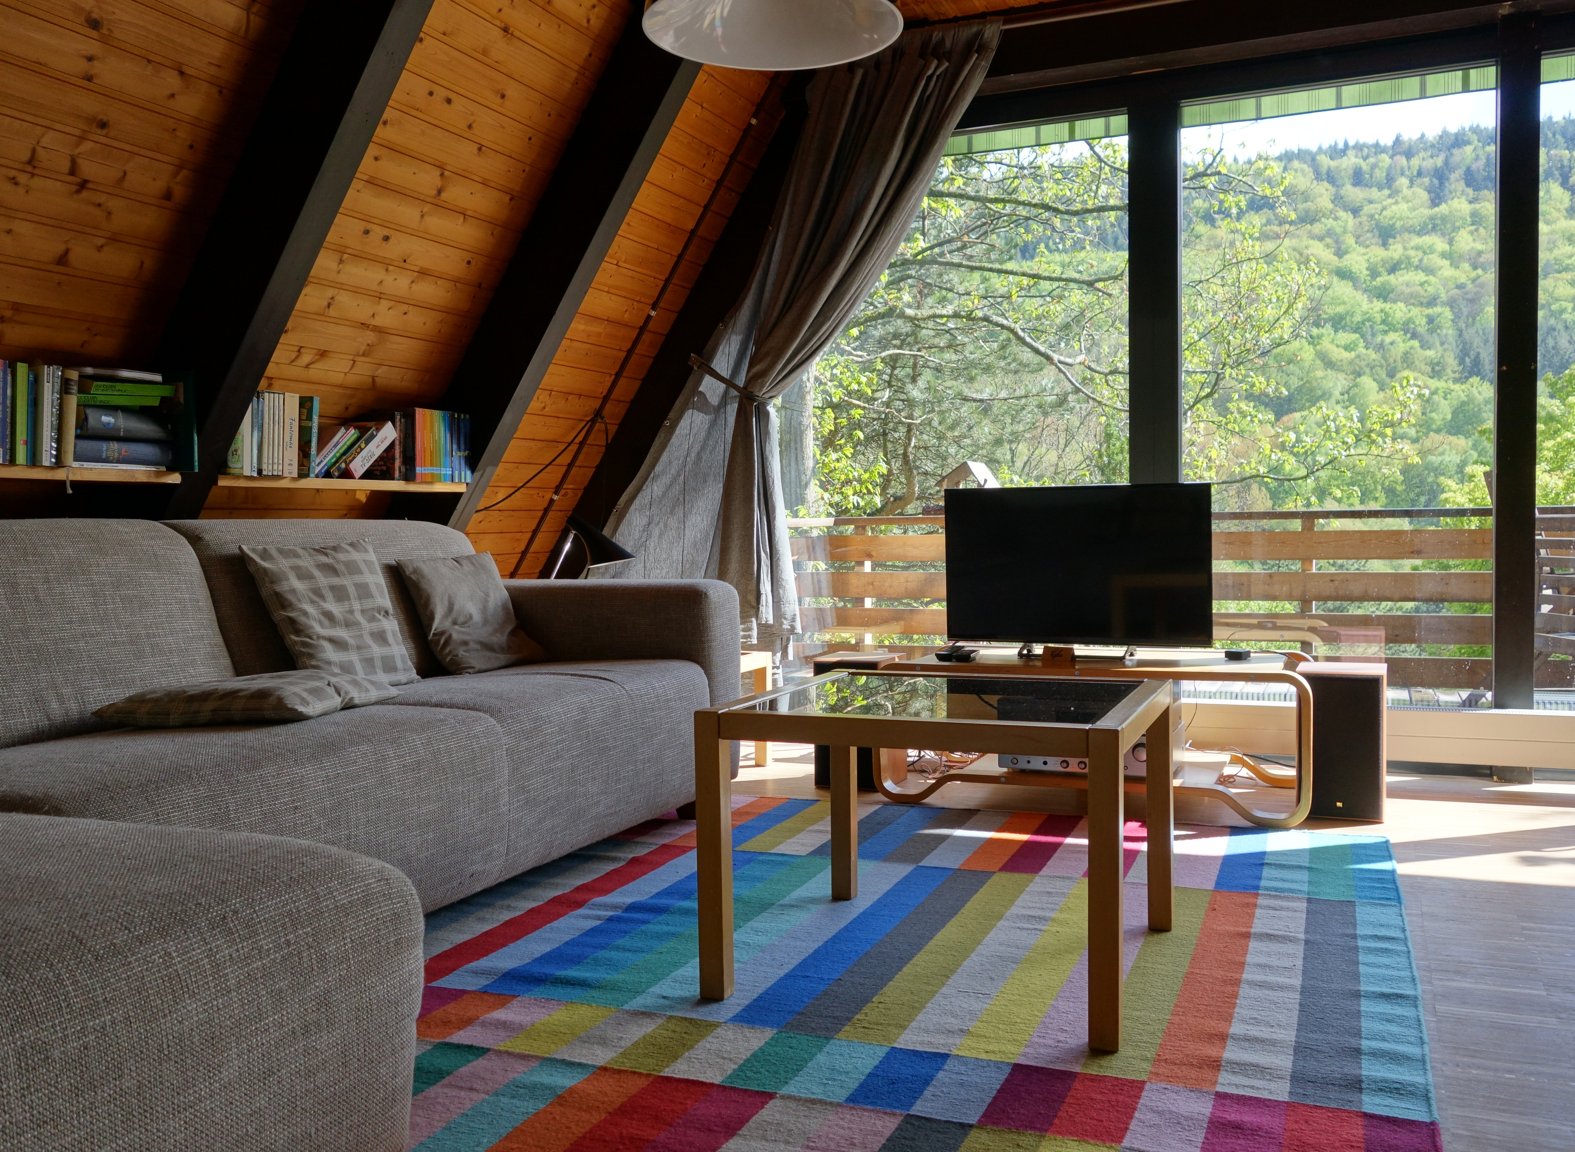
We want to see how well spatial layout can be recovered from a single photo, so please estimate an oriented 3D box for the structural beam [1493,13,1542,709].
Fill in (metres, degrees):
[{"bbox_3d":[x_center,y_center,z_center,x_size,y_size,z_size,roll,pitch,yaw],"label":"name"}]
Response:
[{"bbox_3d":[2.067,-0.488,3.822,0.101,2.149,0.120,0,3,22],"label":"structural beam"}]

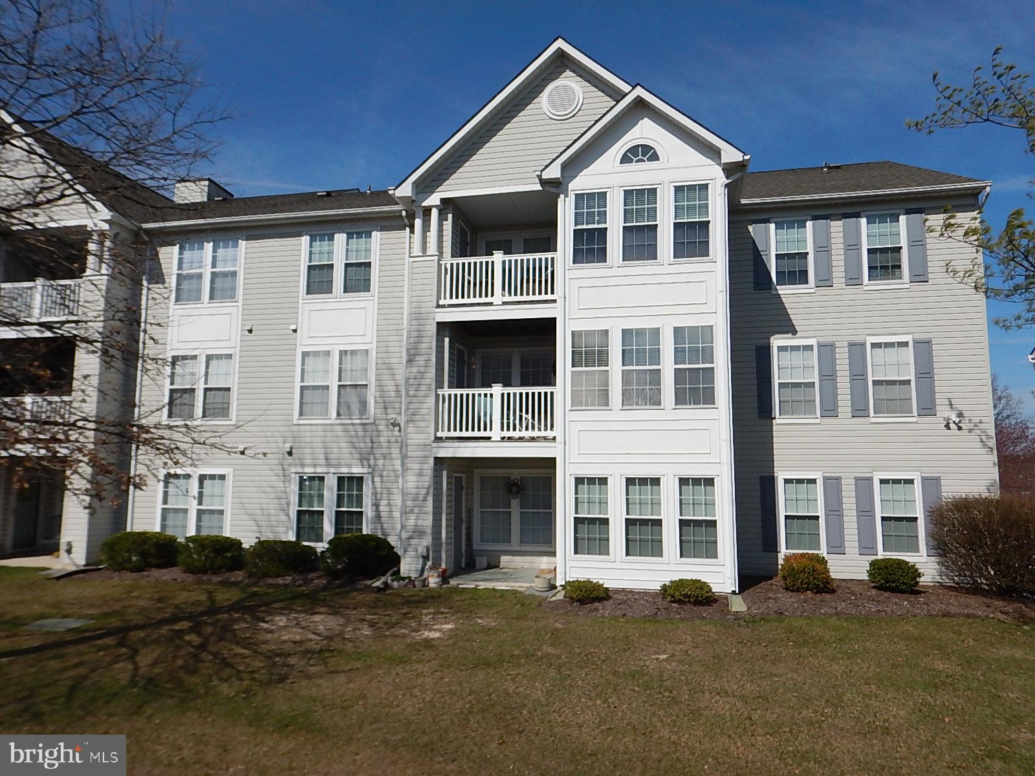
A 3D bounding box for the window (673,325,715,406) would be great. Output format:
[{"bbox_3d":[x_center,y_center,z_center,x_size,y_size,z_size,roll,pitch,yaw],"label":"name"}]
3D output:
[{"bbox_3d":[3.344,-0.414,13.560,0.771,1.553,0.090,-1,-7,12],"label":"window"}]

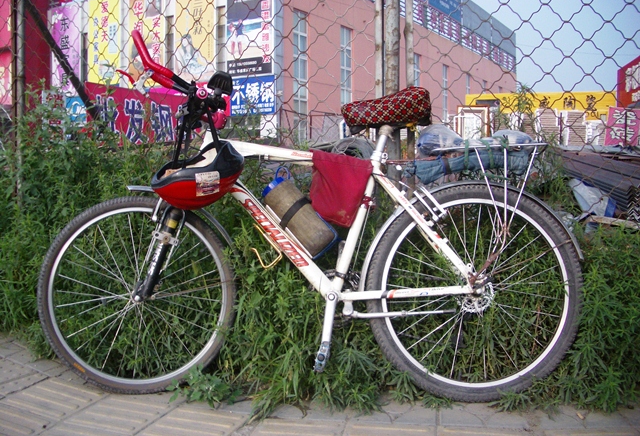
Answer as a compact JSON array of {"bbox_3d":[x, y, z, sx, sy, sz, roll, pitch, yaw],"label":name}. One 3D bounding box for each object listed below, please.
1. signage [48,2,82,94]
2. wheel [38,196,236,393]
[{"bbox_3d":[-11.600,-7.601,29.463,2.151,3.852,0.150,3,6,30],"label":"signage"},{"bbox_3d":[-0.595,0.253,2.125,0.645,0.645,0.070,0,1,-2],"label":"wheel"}]

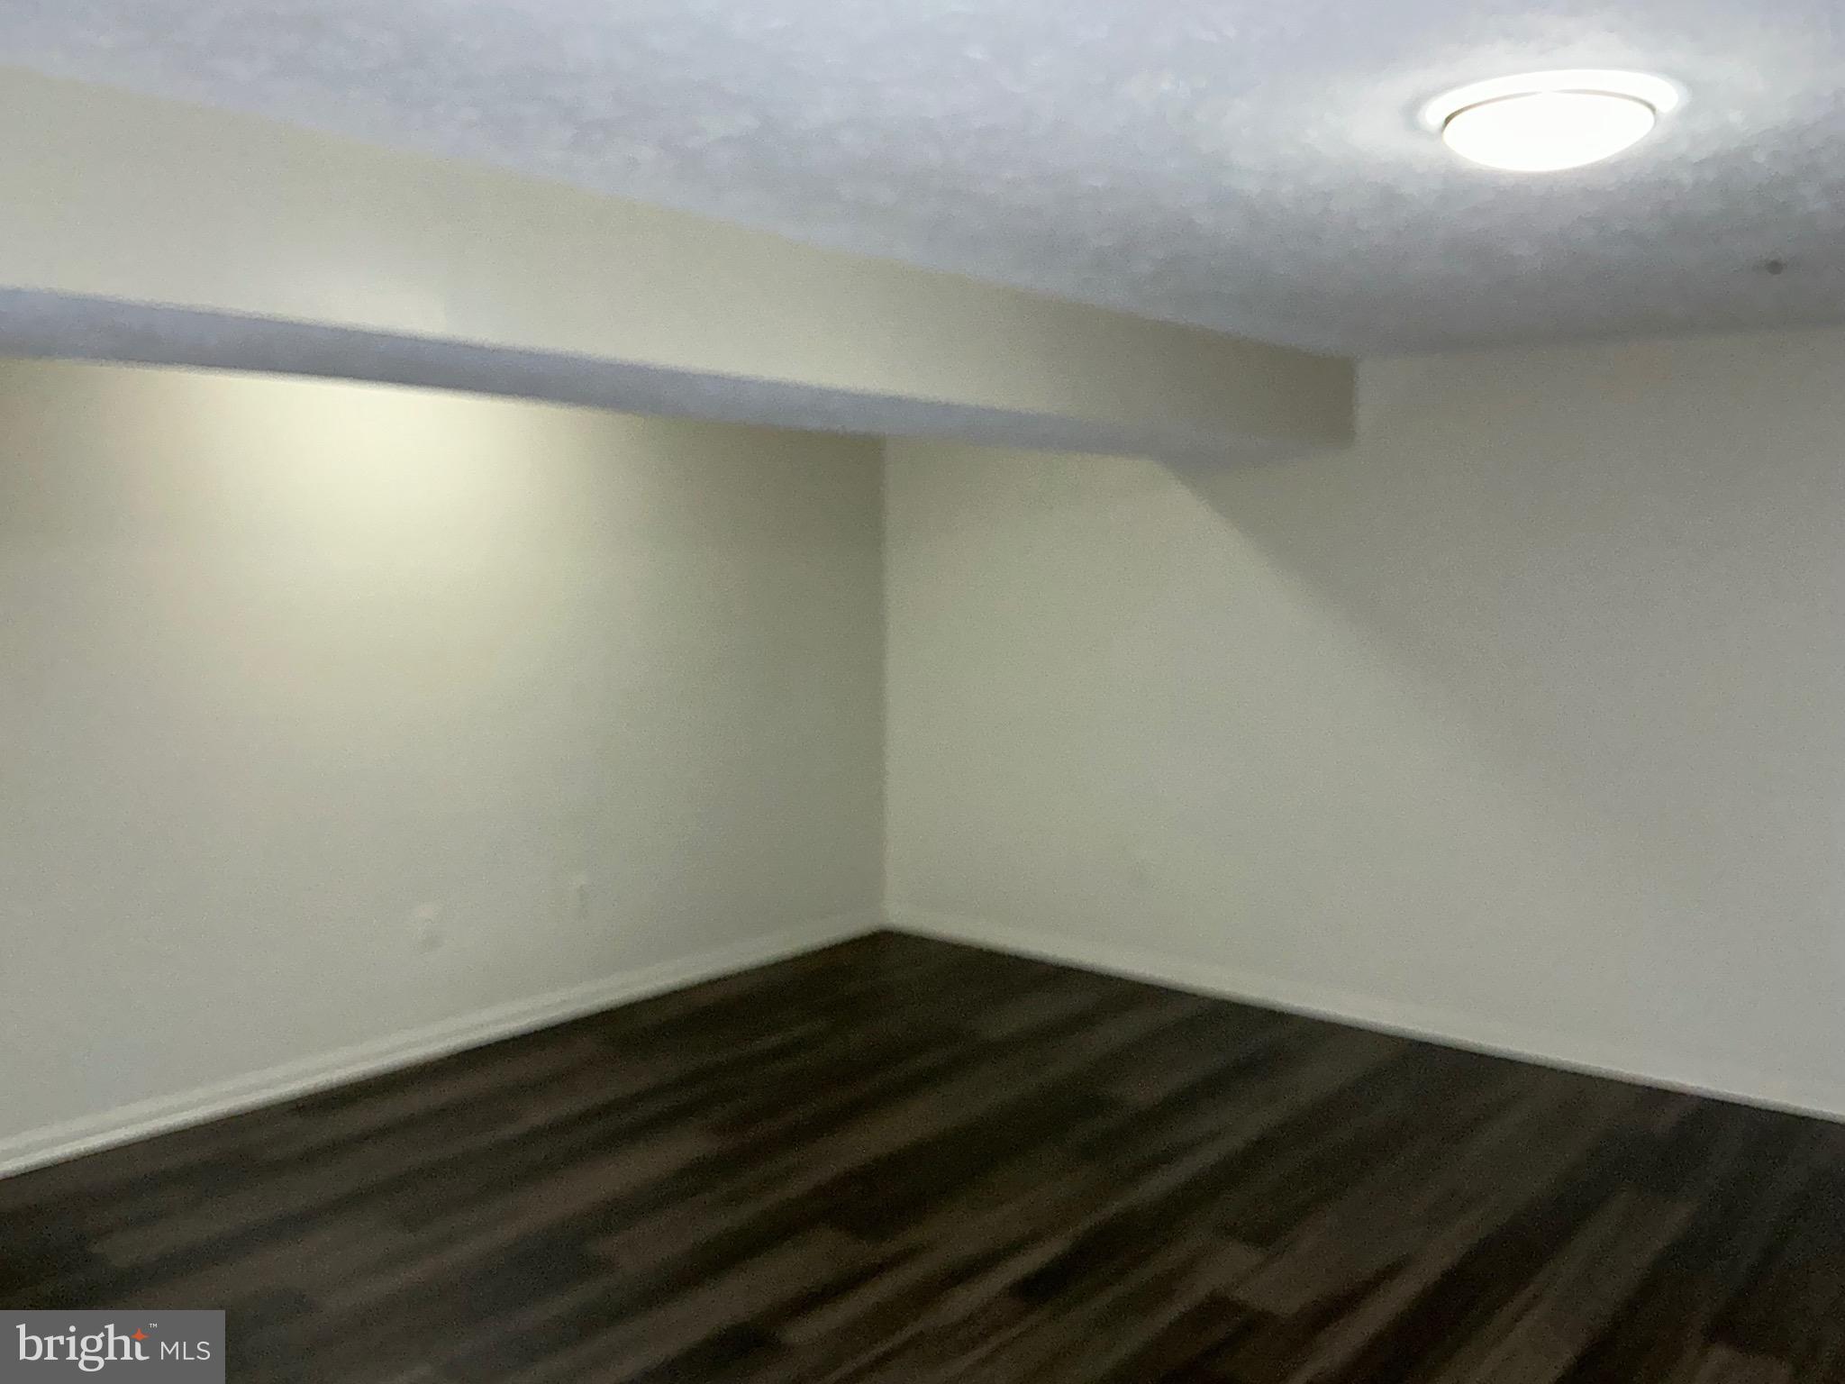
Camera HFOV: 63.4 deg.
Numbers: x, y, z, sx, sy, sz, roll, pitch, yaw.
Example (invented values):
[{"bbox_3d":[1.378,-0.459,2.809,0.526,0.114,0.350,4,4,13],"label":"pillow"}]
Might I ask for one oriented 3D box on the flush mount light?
[{"bbox_3d":[0.930,-0.827,2.228,0.355,0.087,0.355,4,6,41],"label":"flush mount light"}]

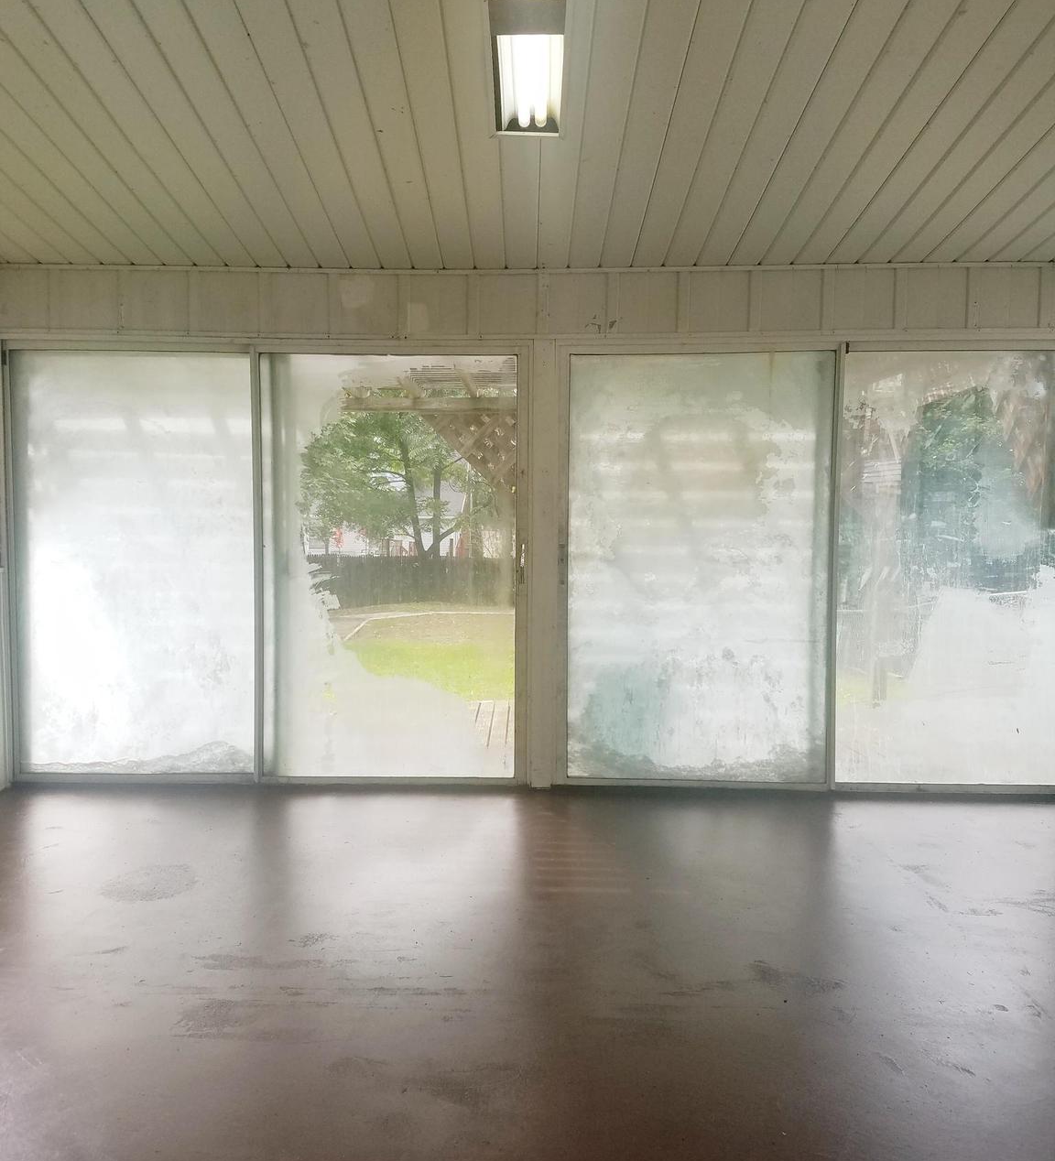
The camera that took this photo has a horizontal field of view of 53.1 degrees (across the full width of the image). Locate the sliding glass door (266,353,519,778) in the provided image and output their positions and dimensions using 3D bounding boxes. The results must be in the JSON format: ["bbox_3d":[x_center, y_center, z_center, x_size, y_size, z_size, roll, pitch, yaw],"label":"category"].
[{"bbox_3d":[-0.612,-0.055,4.780,1.150,1.930,0.050,0,3,2],"label":"sliding glass door"}]

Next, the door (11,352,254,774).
[{"bbox_3d":[-1.802,-0.073,4.820,1.100,1.930,0.050,0,3,2],"label":"door"}]

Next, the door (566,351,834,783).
[{"bbox_3d":[0.774,-0.054,4.740,1.190,1.930,0.050,0,3,2],"label":"door"}]

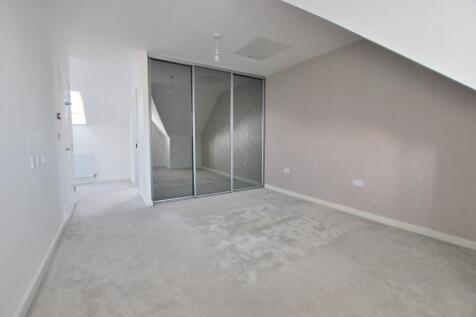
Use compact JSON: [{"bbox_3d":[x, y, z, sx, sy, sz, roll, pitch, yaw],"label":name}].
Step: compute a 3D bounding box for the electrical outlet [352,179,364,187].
[{"bbox_3d":[1.712,0.348,2.823,0.013,0.087,0.146,-3,5,-33],"label":"electrical outlet"}]

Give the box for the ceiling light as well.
[{"bbox_3d":[-0.276,-1.470,2.667,0.105,0.355,0.105,0,4,0],"label":"ceiling light"}]

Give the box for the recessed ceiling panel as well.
[{"bbox_3d":[0.372,-1.684,3.099,0.584,0.030,0.625,-3,5,-33],"label":"recessed ceiling panel"}]

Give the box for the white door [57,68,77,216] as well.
[{"bbox_3d":[-2.507,-0.172,2.909,0.050,1.985,0.780,-3,5,-33],"label":"white door"}]

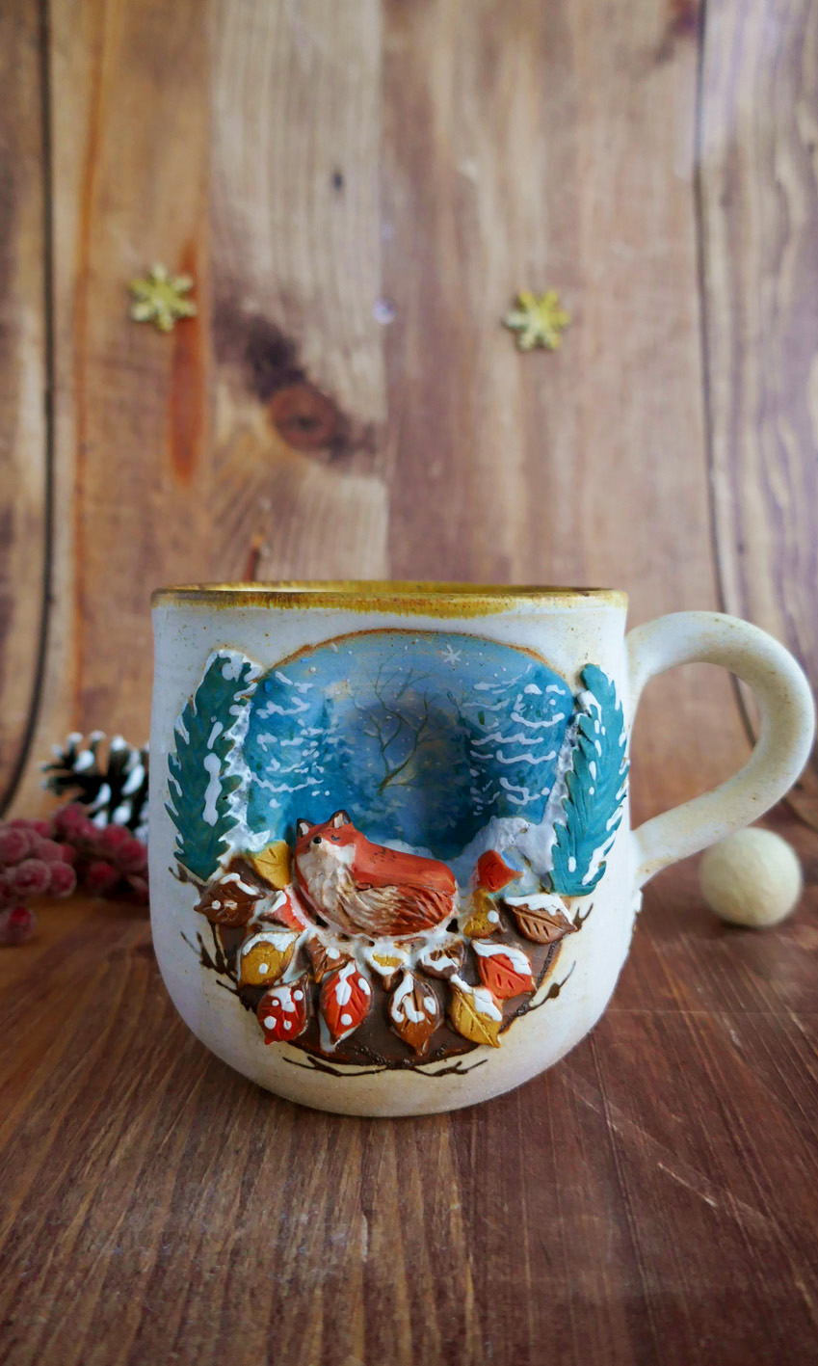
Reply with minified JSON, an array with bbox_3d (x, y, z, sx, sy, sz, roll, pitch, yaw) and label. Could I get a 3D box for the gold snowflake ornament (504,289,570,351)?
[{"bbox_3d":[0.060,-0.170,0.446,0.031,0.028,0.004,-1,-3,-8],"label":"gold snowflake ornament"}]

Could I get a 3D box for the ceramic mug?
[{"bbox_3d":[0.014,0.025,0.188,0.130,0.089,0.097,0,8,-3],"label":"ceramic mug"}]

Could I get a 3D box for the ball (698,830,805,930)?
[{"bbox_3d":[0.088,0.050,0.245,0.025,0.025,0.025,0,8,0],"label":"ball"}]

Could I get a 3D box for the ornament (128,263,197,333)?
[{"bbox_3d":[-0.109,-0.170,0.418,0.029,0.030,0.004,-1,-3,-8],"label":"ornament"}]

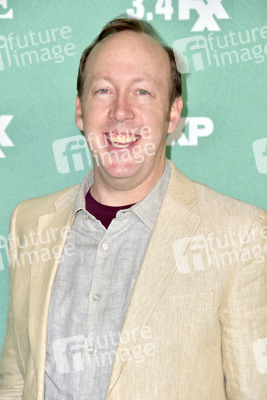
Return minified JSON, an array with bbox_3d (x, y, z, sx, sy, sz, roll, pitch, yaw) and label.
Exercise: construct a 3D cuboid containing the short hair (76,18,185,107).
[{"bbox_3d":[-0.005,-0.208,2.580,0.170,0.170,0.190,2,-4,6],"label":"short hair"}]

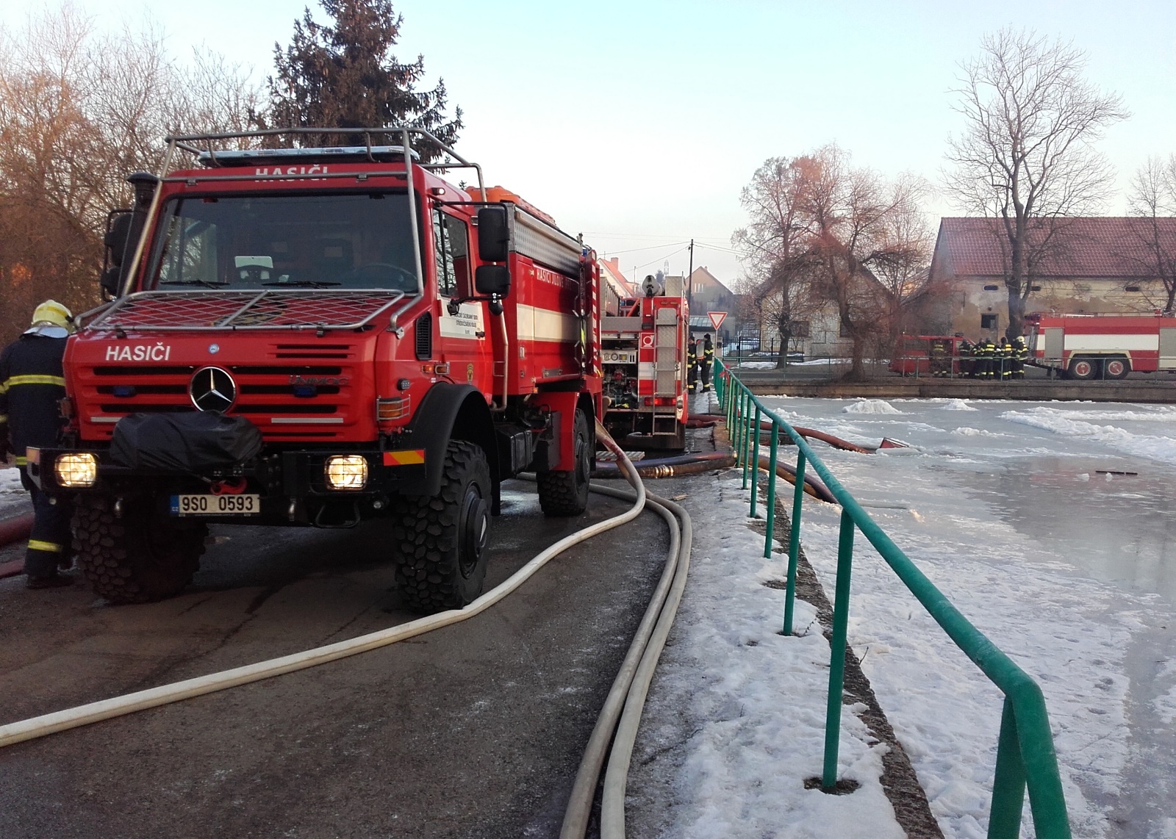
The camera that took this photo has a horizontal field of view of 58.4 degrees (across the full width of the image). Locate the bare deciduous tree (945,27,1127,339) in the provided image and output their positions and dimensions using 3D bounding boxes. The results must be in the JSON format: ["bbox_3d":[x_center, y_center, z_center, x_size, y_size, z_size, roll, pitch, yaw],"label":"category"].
[{"bbox_3d":[21.212,-10.476,49.864,8.700,16.700,8.200,2,5,25],"label":"bare deciduous tree"}]

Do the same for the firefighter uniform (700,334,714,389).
[{"bbox_3d":[3.807,-1.745,33.632,0.420,1.780,0.550,-1,5,-17],"label":"firefighter uniform"}]

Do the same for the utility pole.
[{"bbox_3d":[6.669,-7.572,67.693,0.300,8.200,0.300,2,4,0],"label":"utility pole"}]

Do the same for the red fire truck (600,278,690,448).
[{"bbox_3d":[0.721,-1.216,20.534,2.500,2.900,7.500,0,4,6],"label":"red fire truck"}]

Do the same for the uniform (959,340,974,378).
[{"bbox_3d":[16.226,-2.578,45.134,0.600,1.730,0.500,3,5,37],"label":"uniform"}]

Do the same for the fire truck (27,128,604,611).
[{"bbox_3d":[-1.438,-0.416,8.509,2.450,2.980,5.991,1,4,10],"label":"fire truck"}]

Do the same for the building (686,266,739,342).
[{"bbox_3d":[15.857,-15.426,145.597,9.200,10.600,11.000,0,4,6],"label":"building"}]

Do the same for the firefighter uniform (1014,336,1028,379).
[{"bbox_3d":[18.079,-2.541,43.930,0.500,1.840,0.600,1,5,15],"label":"firefighter uniform"}]

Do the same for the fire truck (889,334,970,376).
[{"bbox_3d":[16.268,-2.906,47.925,4.750,1.980,1.850,0,4,-1],"label":"fire truck"}]

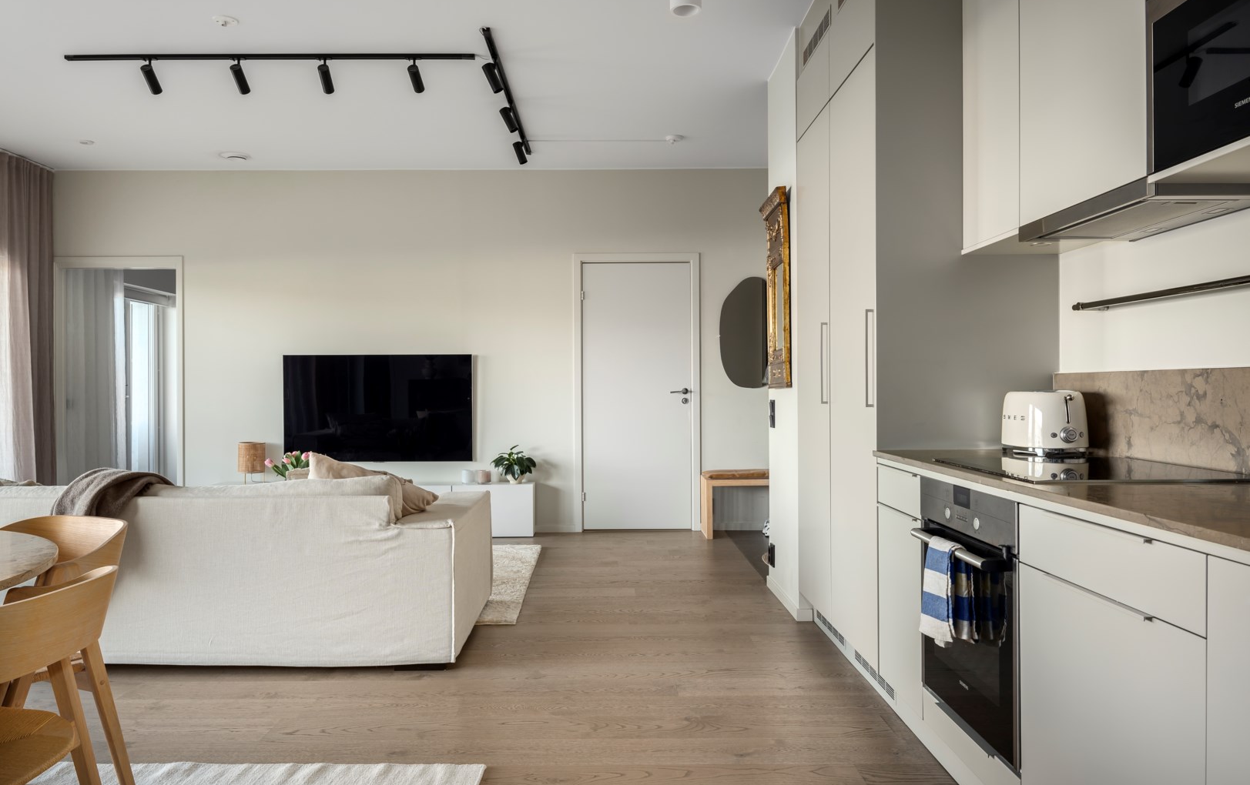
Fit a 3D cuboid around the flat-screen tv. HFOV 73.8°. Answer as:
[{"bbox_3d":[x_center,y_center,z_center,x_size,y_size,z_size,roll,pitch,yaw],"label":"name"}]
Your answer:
[{"bbox_3d":[-1.881,0.122,6.387,1.433,0.820,0.060,0,0,-1],"label":"flat-screen tv"}]

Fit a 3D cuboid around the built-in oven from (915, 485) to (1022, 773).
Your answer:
[{"bbox_3d":[1.111,0.547,2.149,0.565,0.606,0.580,0,0,-1],"label":"built-in oven"}]

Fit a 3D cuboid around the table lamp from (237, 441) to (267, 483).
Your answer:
[{"bbox_3d":[-2.754,0.528,6.155,0.200,0.330,0.206,0,0,-1],"label":"table lamp"}]

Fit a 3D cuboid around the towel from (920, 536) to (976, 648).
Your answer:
[{"bbox_3d":[0.829,0.508,2.158,0.063,0.247,0.210,0,0,-1],"label":"towel"}]

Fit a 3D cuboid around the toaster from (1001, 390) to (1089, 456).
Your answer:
[{"bbox_3d":[1.341,0.095,2.691,0.185,0.202,0.270,0,0,-1],"label":"toaster"}]

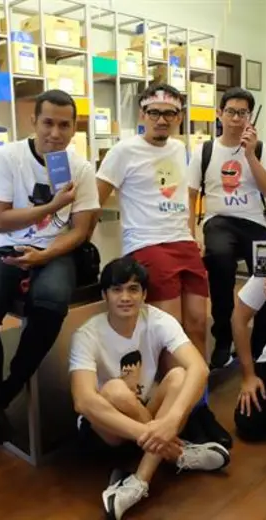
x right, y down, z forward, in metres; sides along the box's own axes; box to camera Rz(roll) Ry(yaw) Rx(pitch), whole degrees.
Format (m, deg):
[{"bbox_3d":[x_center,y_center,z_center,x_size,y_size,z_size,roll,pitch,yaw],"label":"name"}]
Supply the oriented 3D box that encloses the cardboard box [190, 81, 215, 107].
[{"bbox_3d":[0.863,-2.336,7.421,0.343,0.301,0.495,10,16,44],"label":"cardboard box"}]

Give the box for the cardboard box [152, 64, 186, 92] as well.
[{"bbox_3d":[0.499,-2.495,7.255,0.303,0.287,0.350,-12,15,-44],"label":"cardboard box"}]

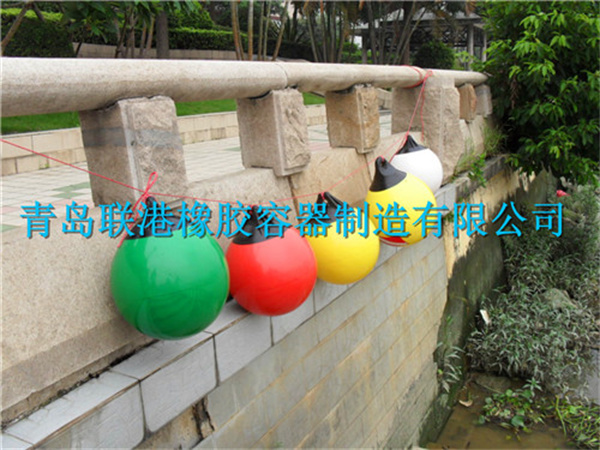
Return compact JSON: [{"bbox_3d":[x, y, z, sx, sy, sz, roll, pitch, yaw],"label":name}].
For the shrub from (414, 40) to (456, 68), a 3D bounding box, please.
[{"bbox_3d":[4.181,-5.089,19.000,1.310,1.400,1.310,-4,12,0],"label":"shrub"}]

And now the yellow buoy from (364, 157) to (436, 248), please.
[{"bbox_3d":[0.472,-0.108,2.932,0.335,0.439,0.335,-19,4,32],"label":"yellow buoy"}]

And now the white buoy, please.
[{"bbox_3d":[0.799,-0.391,4.222,0.380,0.470,0.380,-11,12,0],"label":"white buoy"}]

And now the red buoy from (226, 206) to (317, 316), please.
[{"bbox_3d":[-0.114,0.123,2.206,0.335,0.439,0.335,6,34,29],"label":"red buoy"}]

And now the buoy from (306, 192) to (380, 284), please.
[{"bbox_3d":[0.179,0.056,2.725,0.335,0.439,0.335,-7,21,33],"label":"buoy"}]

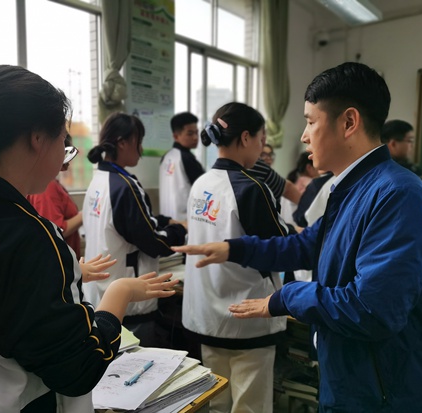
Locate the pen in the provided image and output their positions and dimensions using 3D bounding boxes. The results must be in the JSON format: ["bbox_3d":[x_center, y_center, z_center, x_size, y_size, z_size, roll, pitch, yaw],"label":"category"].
[{"bbox_3d":[-0.198,0.464,1.200,0.016,0.013,0.145,4,8,25],"label":"pen"}]

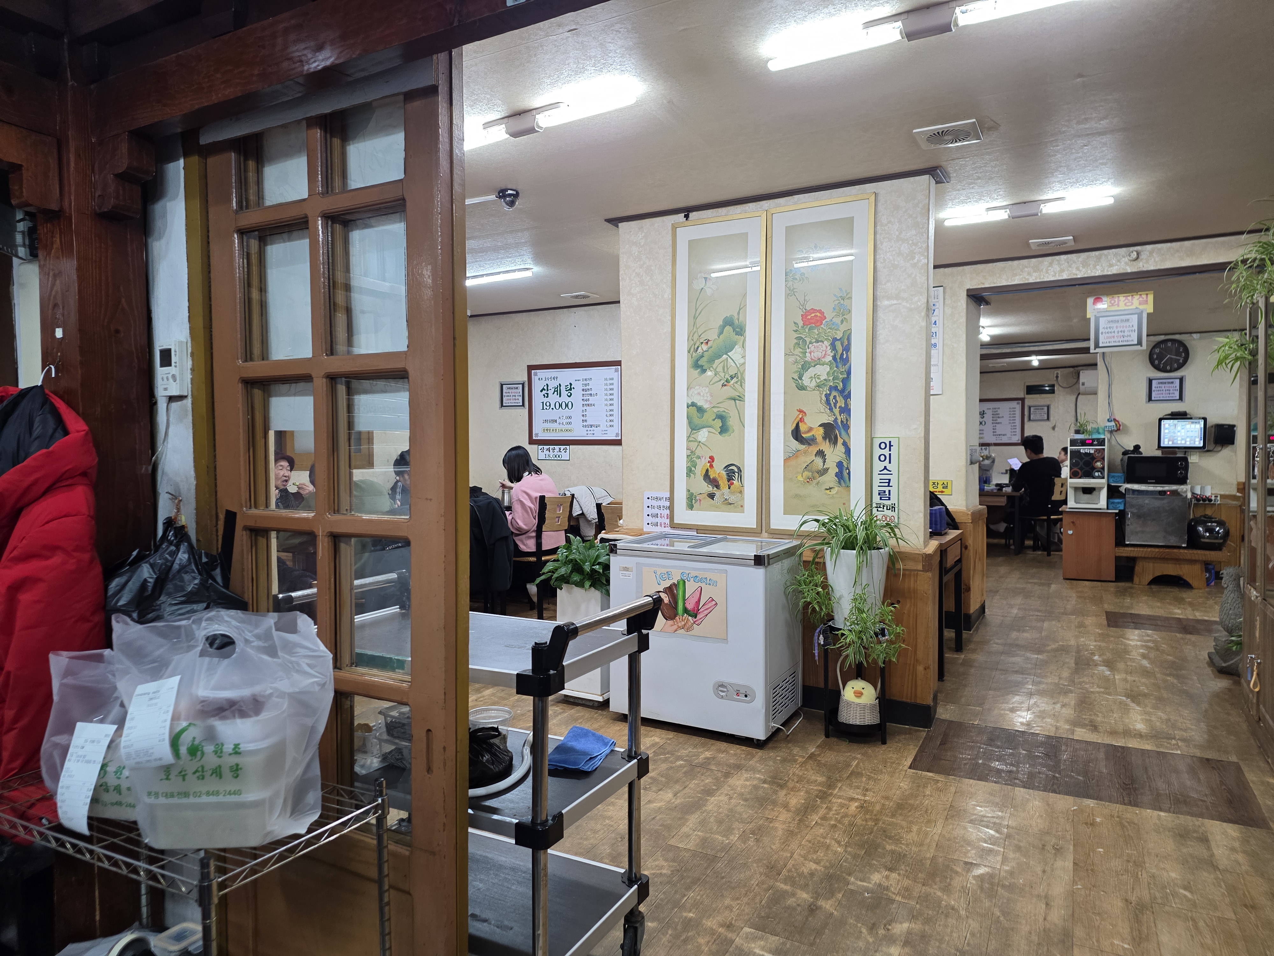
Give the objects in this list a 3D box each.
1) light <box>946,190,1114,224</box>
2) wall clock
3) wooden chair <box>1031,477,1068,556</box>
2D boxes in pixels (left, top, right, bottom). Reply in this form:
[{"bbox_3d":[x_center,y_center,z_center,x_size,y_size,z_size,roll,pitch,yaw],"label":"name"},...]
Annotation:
[{"bbox_3d":[1.934,-1.331,4.208,0.770,0.100,0.120,1,2,28],"label":"light"},{"bbox_3d":[4.804,-1.112,7.643,0.310,0.310,0.045,1,2,28],"label":"wall clock"},{"bbox_3d":[4.740,0.428,9.906,0.420,0.896,0.470,-2,3,-34],"label":"wooden chair"}]

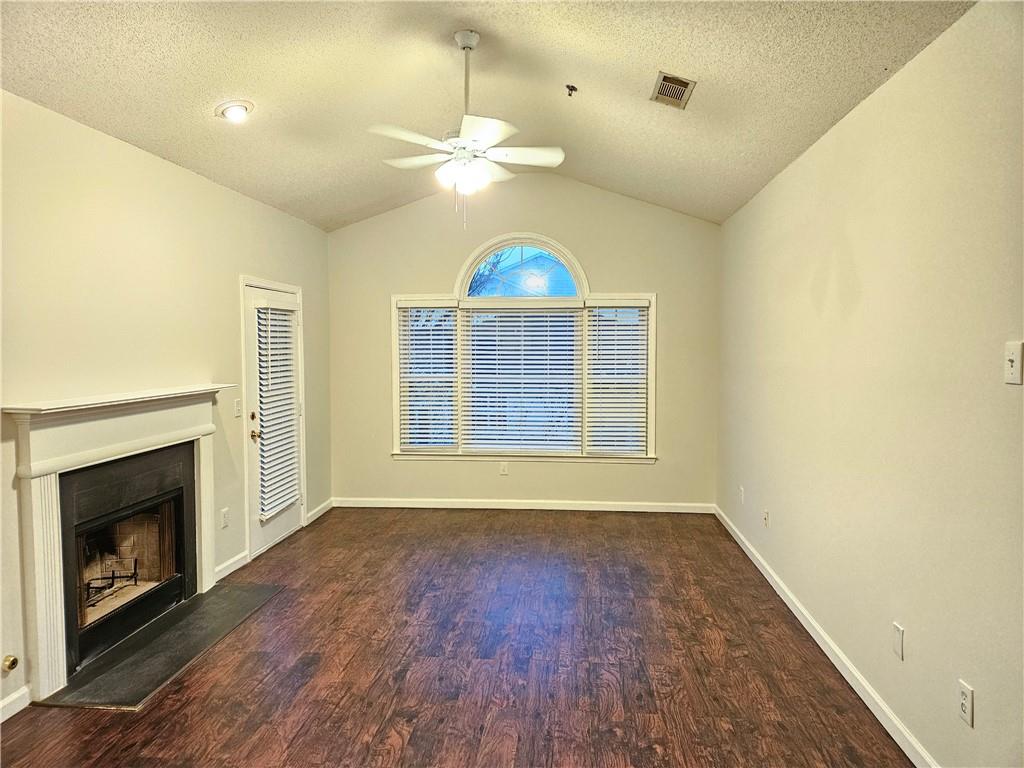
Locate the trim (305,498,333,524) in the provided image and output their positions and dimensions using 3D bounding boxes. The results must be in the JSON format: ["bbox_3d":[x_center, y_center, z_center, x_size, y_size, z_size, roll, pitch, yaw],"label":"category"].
[{"bbox_3d":[-1.760,1.159,6.284,0.017,0.090,0.629,0,3,6],"label":"trim"}]

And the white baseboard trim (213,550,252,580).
[{"bbox_3d":[-1.922,1.252,4.701,0.017,0.090,0.452,0,3,6],"label":"white baseboard trim"}]

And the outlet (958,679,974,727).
[{"bbox_3d":[1.456,1.025,2.182,0.008,0.117,0.072,0,3,6],"label":"outlet"}]

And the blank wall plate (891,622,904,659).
[{"bbox_3d":[1.532,1.020,2.703,0.007,0.122,0.078,0,3,6],"label":"blank wall plate"}]

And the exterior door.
[{"bbox_3d":[-1.866,0.255,5.367,0.055,1.980,0.915,0,3,6],"label":"exterior door"}]

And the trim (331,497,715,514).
[{"bbox_3d":[0.066,1.149,6.405,3.627,0.090,0.017,0,3,6],"label":"trim"}]

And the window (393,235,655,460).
[{"bbox_3d":[0.093,-0.347,6.339,2.468,2.099,0.110,0,3,6],"label":"window"}]

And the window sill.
[{"bbox_3d":[0.094,0.701,6.375,2.512,0.055,0.080,0,3,6],"label":"window sill"}]

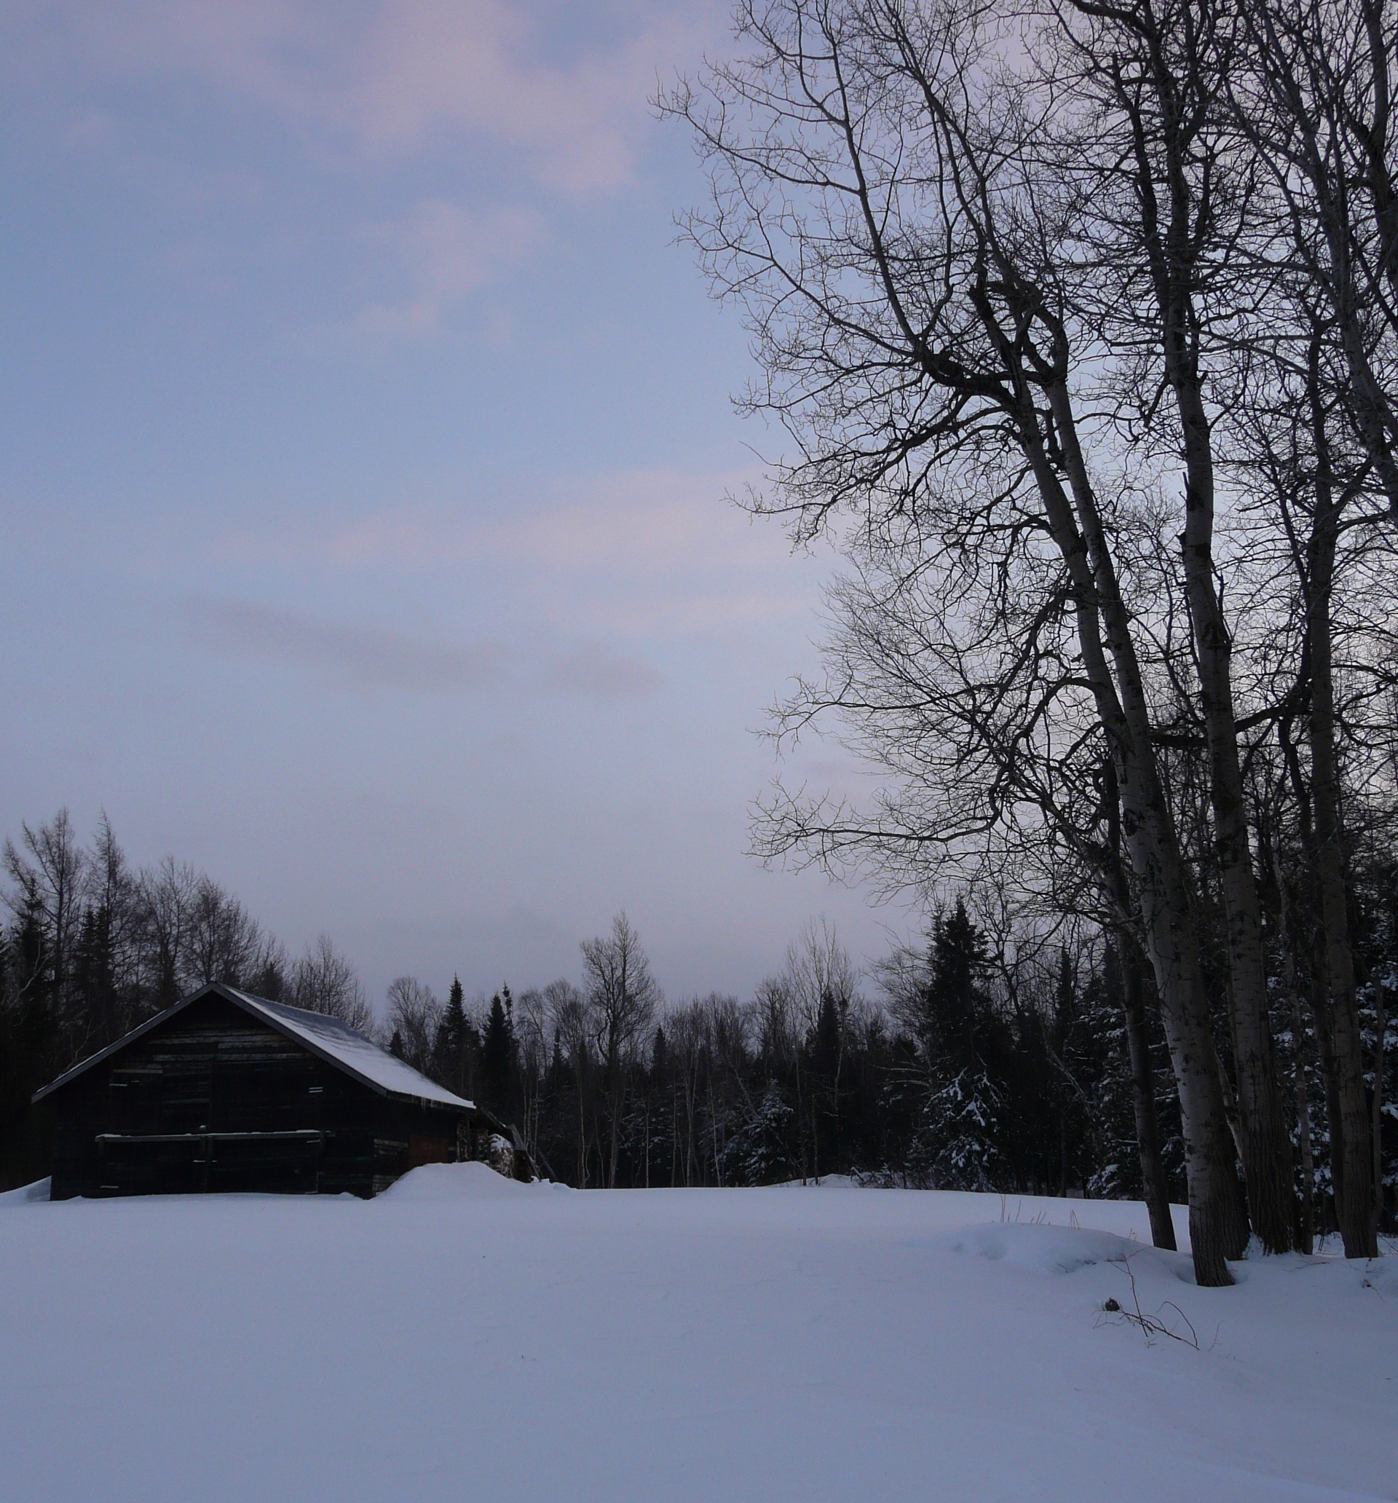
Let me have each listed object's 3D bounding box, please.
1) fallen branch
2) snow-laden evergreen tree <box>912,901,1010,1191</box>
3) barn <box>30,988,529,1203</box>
[{"bbox_3d":[2.907,3.537,9.600,0.720,0.420,0.600,-1,-16,0],"label":"fallen branch"},{"bbox_3d":[7.541,8.592,43.500,2.900,8.500,2.900,-1,-16,0],"label":"snow-laden evergreen tree"},{"bbox_3d":[-10.653,9.108,39.342,9.121,5.085,9.487,-2,-16,4],"label":"barn"}]

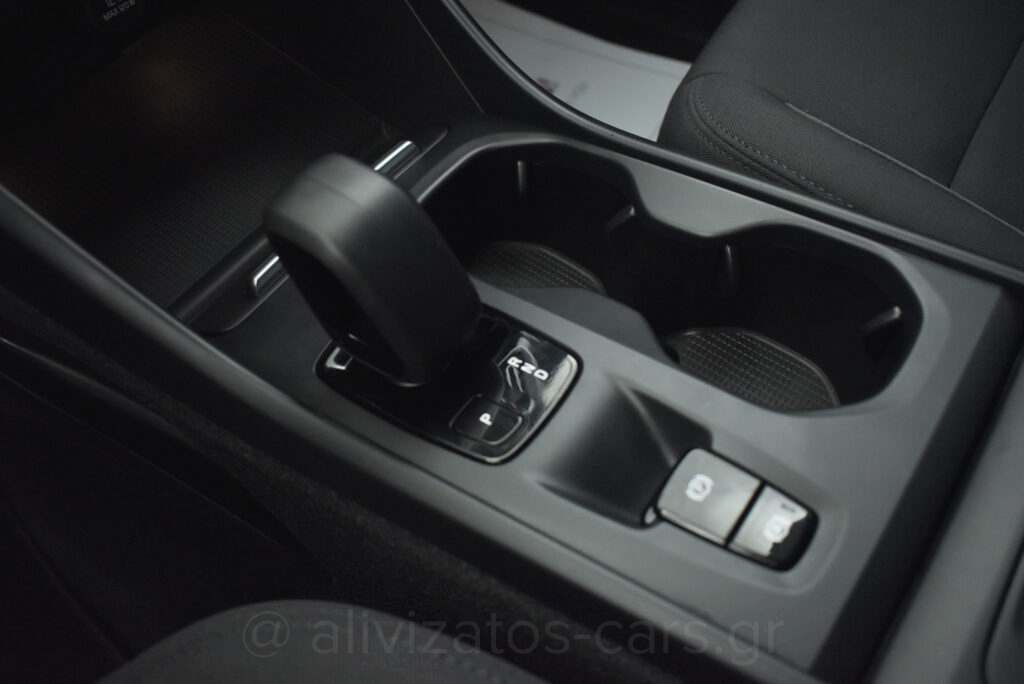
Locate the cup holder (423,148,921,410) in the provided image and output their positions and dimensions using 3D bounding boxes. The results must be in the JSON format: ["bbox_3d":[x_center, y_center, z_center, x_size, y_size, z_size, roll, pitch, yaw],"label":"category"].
[{"bbox_3d":[0.056,-0.013,0.385,0.194,0.061,0.098,27,55,20],"label":"cup holder"}]

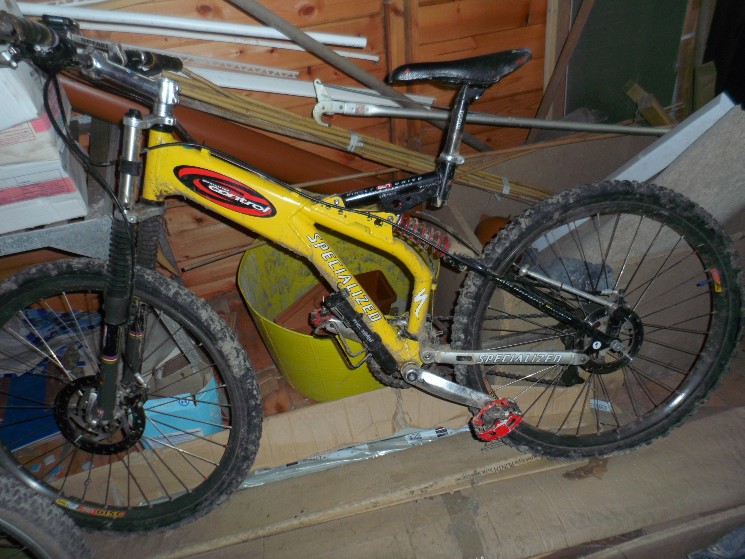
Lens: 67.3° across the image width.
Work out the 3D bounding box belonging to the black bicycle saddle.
[{"bbox_3d":[0.167,-0.393,1.067,0.270,0.066,0.145,-9,18,-2],"label":"black bicycle saddle"}]

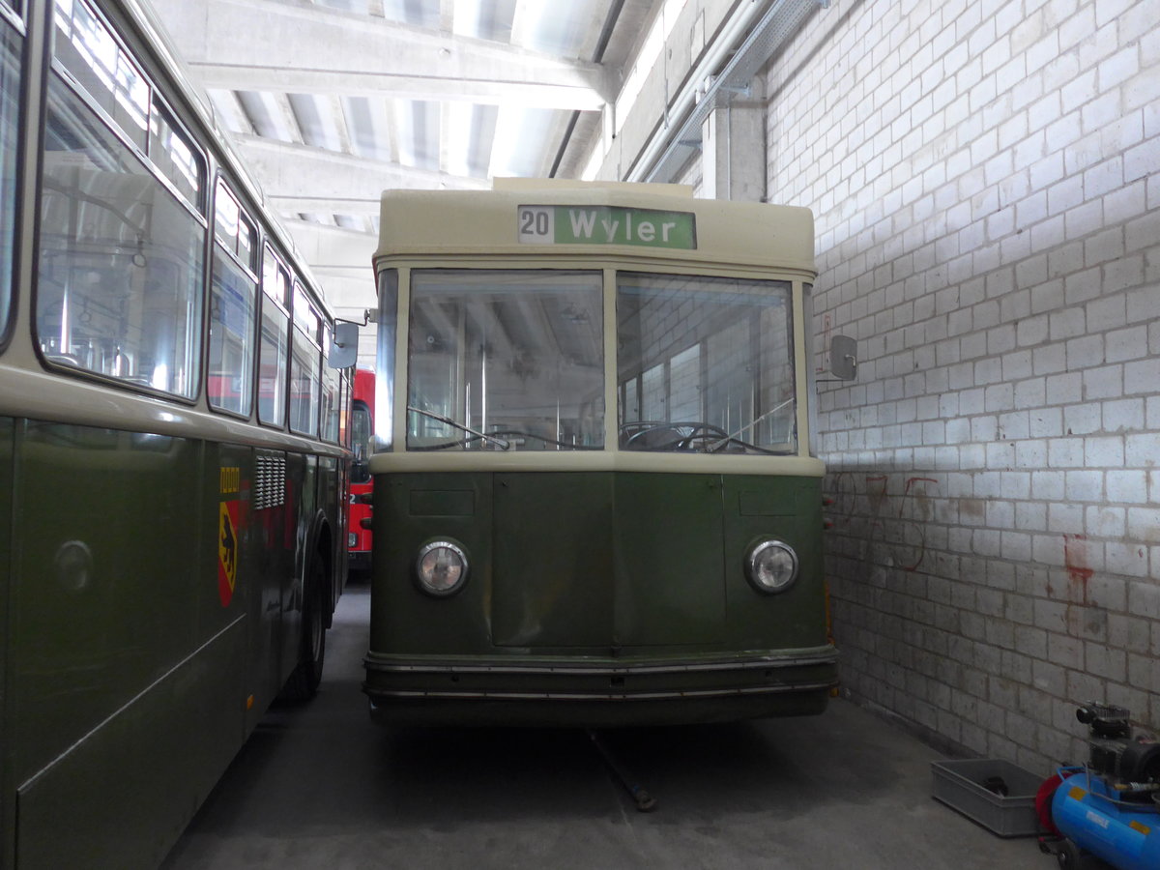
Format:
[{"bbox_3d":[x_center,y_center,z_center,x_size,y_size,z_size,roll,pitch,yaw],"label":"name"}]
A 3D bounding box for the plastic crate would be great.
[{"bbox_3d":[2.074,1.772,4.777,0.400,0.174,0.600,1,-3,-11],"label":"plastic crate"}]

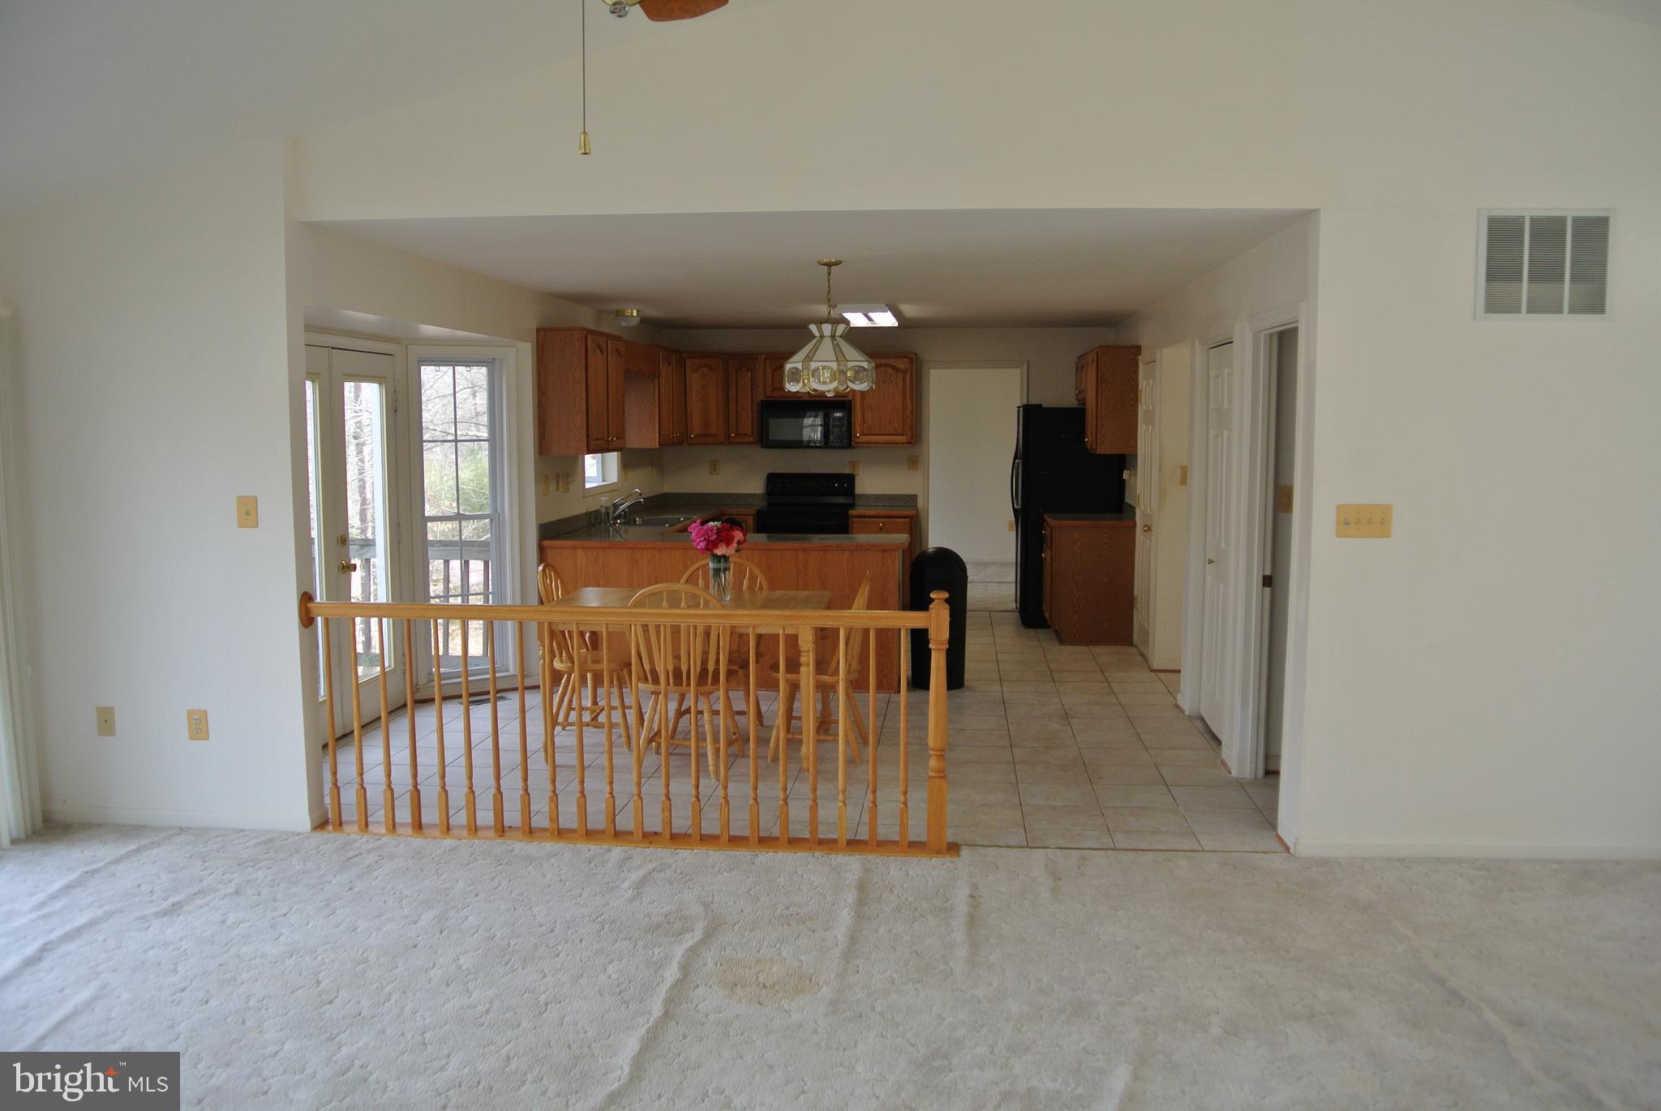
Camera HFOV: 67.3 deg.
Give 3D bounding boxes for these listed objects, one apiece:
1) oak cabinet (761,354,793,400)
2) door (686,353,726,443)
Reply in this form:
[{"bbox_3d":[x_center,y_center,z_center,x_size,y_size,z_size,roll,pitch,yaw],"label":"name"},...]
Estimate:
[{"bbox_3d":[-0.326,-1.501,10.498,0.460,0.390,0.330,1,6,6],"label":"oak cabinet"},{"bbox_3d":[-1.036,-1.292,10.360,0.395,0.735,0.022,-5,8,-39],"label":"door"}]

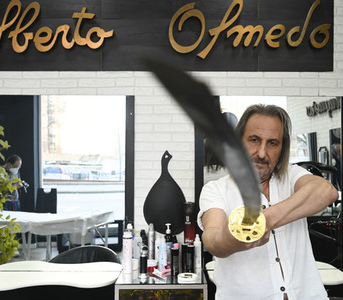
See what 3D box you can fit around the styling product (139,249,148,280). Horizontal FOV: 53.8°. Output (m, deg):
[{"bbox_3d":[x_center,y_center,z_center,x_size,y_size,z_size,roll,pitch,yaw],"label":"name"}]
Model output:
[{"bbox_3d":[-0.170,0.693,2.082,0.044,0.197,0.044,0,0,-1],"label":"styling product"}]

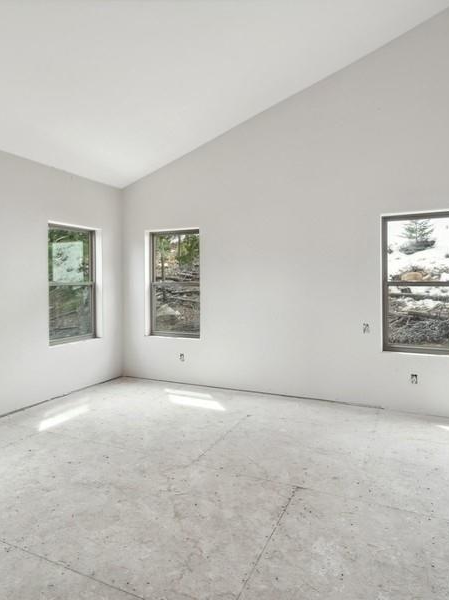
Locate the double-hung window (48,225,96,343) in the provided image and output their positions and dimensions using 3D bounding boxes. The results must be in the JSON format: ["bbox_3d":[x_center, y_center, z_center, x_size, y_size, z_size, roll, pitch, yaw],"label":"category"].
[{"bbox_3d":[-2.056,-0.202,4.983,0.100,1.513,0.905,0,1,26],"label":"double-hung window"}]

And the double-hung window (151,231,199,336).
[{"bbox_3d":[-0.710,-0.238,5.480,0.900,1.500,0.100,1,2,25],"label":"double-hung window"}]

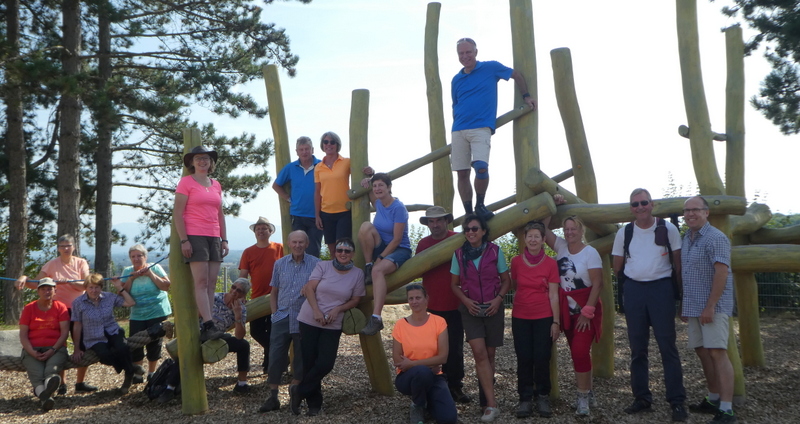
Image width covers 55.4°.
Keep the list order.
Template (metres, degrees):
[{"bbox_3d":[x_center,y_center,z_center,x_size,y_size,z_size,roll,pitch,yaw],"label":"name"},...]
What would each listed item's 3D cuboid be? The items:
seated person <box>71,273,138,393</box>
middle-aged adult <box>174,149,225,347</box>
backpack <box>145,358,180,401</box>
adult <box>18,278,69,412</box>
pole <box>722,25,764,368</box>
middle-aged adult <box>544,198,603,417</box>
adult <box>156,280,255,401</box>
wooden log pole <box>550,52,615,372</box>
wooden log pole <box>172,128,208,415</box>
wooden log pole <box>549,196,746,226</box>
[{"bbox_3d":[-2.983,1.217,7.700,0.580,1.180,0.660,0,-2,-18],"label":"seated person"},{"bbox_3d":[-1.704,0.268,6.500,0.460,1.680,0.360,1,-3,-16],"label":"middle-aged adult"},{"bbox_3d":[-2.202,1.559,7.100,0.300,0.440,0.240,21,-11,37],"label":"backpack"},{"bbox_3d":[-3.155,1.155,6.750,0.480,1.150,0.750,1,-3,-22],"label":"adult"},{"bbox_3d":[3.704,-0.167,8.200,0.250,3.660,0.250,-3,-2,0],"label":"pole"},{"bbox_3d":[1.445,0.795,6.350,0.470,1.790,0.360,-2,-2,23],"label":"middle-aged adult"},{"bbox_3d":[-1.776,1.161,7.000,0.820,1.160,0.700,0,-3,9],"label":"adult"},{"bbox_3d":[2.021,-0.006,8.277,0.340,3.600,0.280,-7,-2,0],"label":"wooden log pole"},{"bbox_3d":[-1.899,0.537,6.880,0.320,2.560,0.280,0,-2,-11],"label":"wooden log pole"},{"bbox_3d":[2.173,-0.018,6.750,1.720,0.200,0.200,-1,-2,11],"label":"wooden log pole"}]

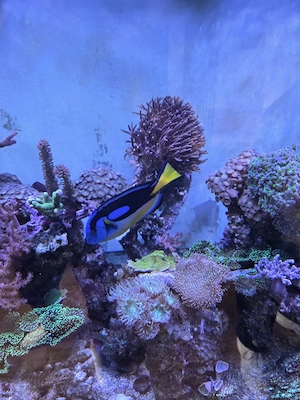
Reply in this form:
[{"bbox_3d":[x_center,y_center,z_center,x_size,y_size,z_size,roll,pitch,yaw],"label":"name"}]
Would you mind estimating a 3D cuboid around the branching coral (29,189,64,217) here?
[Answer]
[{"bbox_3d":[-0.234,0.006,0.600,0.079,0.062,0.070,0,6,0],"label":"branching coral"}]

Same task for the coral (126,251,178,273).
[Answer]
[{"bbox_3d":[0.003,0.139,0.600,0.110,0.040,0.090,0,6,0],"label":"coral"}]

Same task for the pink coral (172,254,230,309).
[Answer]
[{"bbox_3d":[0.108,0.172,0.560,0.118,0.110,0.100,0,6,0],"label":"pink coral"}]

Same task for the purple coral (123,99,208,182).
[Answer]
[{"bbox_3d":[0.040,-0.159,0.680,0.205,0.210,0.170,0,5,0],"label":"purple coral"}]

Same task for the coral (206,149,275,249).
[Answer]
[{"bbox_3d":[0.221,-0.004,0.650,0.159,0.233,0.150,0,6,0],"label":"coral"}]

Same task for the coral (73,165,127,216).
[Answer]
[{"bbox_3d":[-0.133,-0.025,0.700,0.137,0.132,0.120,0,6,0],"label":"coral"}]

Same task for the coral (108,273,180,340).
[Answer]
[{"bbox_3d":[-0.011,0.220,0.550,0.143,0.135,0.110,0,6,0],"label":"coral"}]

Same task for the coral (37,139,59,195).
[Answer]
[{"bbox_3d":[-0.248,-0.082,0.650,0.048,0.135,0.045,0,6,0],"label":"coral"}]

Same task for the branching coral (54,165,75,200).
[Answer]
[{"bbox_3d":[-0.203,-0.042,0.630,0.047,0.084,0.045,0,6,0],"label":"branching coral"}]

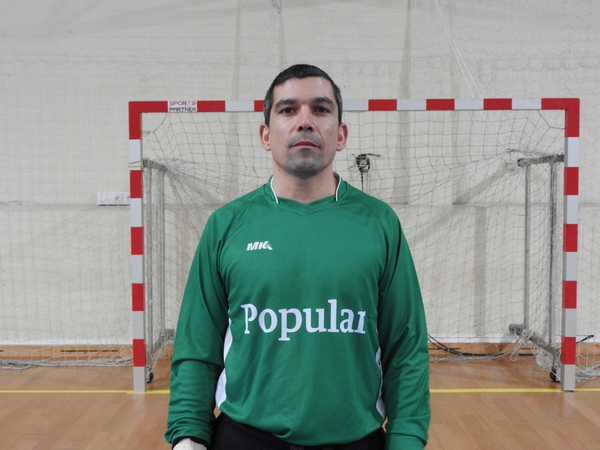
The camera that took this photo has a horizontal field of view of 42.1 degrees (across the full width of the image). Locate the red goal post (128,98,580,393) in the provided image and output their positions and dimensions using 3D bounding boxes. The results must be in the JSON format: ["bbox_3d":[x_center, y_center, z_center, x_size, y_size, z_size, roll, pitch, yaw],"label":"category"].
[{"bbox_3d":[0.388,0.131,6.045,3.160,2.080,1.020,0,3,0],"label":"red goal post"}]

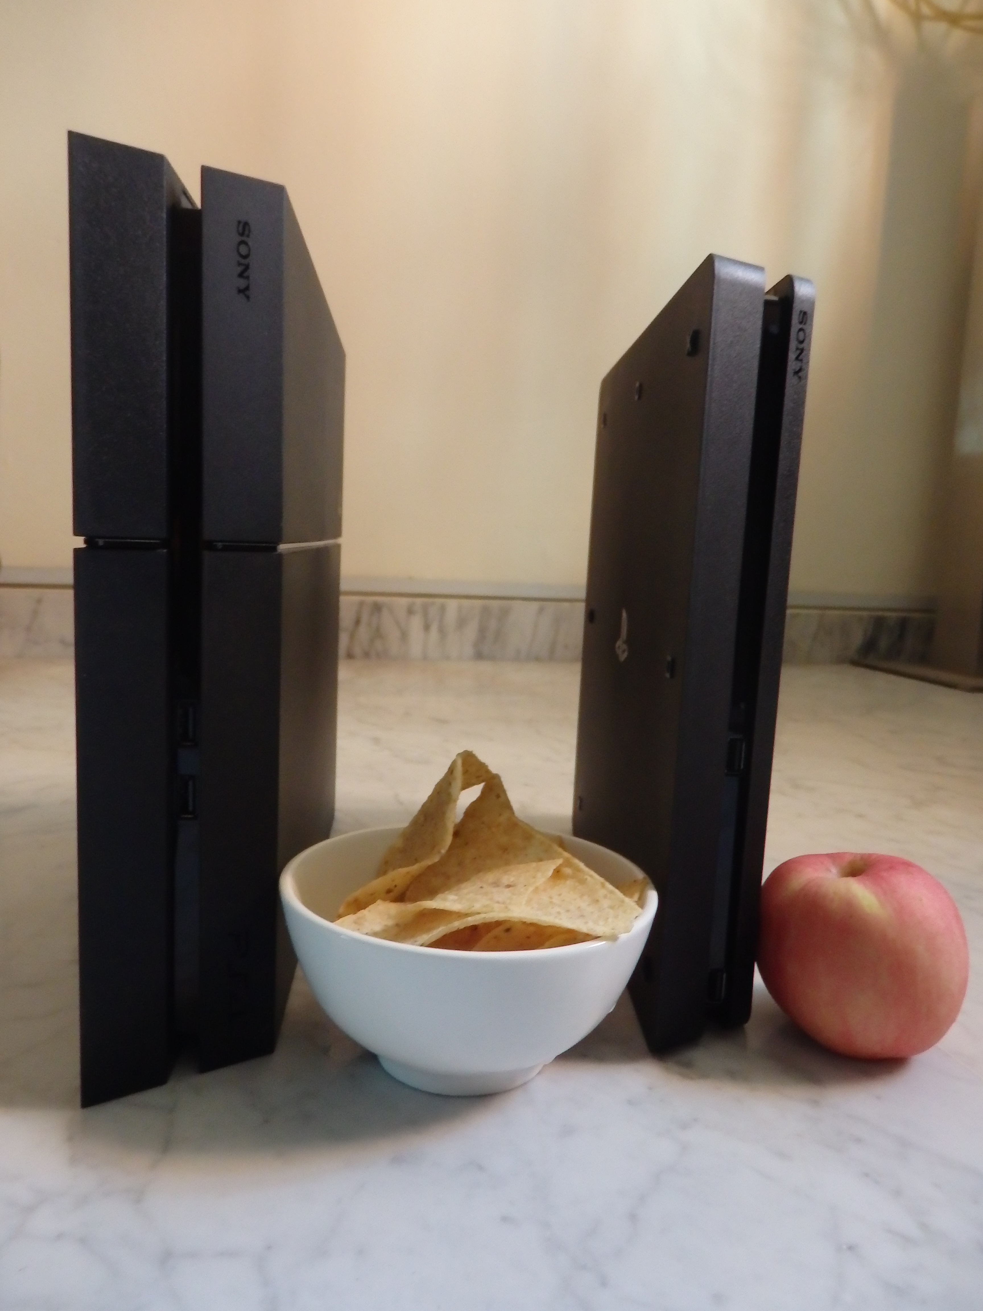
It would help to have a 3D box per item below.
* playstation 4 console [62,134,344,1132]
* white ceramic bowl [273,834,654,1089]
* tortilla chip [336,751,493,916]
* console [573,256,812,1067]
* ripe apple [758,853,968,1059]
[{"bbox_3d":[-0.104,-0.021,0.418,0.053,0.275,0.305,2,8,-5],"label":"playstation 4 console"},{"bbox_3d":[-0.009,0.104,0.324,0.127,0.061,0.127,3,8,0],"label":"white ceramic bowl"},{"bbox_3d":[-0.026,0.061,0.325,0.057,0.056,0.045,3,8,0],"label":"tortilla chip"},{"bbox_3d":[0.078,-0.010,0.442,0.039,0.265,0.288,2,8,-2],"label":"console"},{"bbox_3d":[0.131,0.105,0.336,0.072,0.067,0.072,3,8,0],"label":"ripe apple"}]

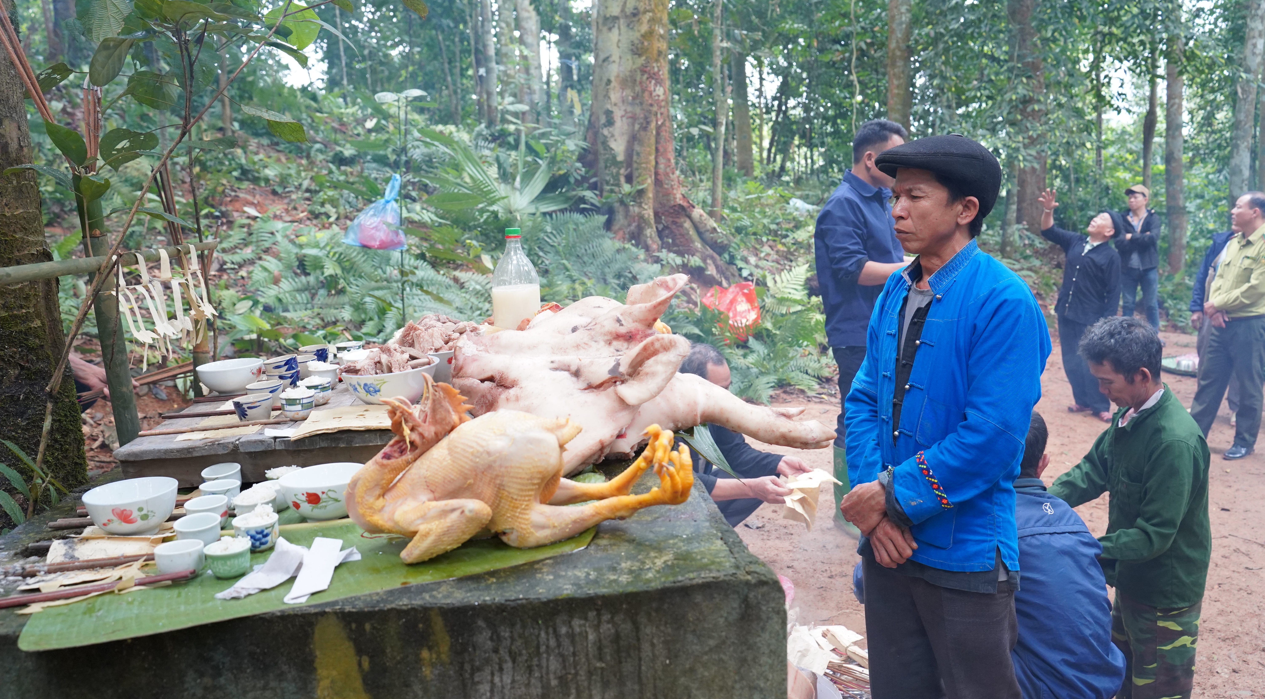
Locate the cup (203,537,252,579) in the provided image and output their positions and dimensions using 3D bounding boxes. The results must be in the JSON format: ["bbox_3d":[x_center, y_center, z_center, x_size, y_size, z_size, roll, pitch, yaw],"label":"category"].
[{"bbox_3d":[-0.510,0.268,1.245,0.055,0.037,0.055,-2,10,0],"label":"cup"}]

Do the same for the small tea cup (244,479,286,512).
[{"bbox_3d":[-0.543,0.226,1.475,0.057,0.037,0.057,-2,10,0],"label":"small tea cup"}]

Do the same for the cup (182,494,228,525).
[{"bbox_3d":[-0.608,0.237,1.408,0.059,0.038,0.059,-3,10,0],"label":"cup"}]

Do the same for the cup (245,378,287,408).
[{"bbox_3d":[-0.659,0.083,1.774,0.065,0.039,0.065,-3,10,0],"label":"cup"}]

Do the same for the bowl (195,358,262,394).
[{"bbox_3d":[-0.771,0.057,1.895,0.124,0.056,0.124,-3,10,0],"label":"bowl"}]

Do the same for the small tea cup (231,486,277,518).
[{"bbox_3d":[-0.540,0.232,1.413,0.058,0.040,0.058,-3,10,0],"label":"small tea cup"}]

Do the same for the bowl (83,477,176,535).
[{"bbox_3d":[-0.712,0.229,1.405,0.123,0.058,0.123,-3,10,0],"label":"bowl"}]

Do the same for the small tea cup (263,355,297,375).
[{"bbox_3d":[-0.683,0.037,1.924,0.065,0.038,0.065,-9,11,0],"label":"small tea cup"}]

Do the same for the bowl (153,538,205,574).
[{"bbox_3d":[-0.582,0.272,1.268,0.058,0.036,0.058,-3,10,0],"label":"bowl"}]

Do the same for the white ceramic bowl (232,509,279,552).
[{"bbox_3d":[-0.510,0.250,1.337,0.059,0.038,0.059,-2,10,0],"label":"white ceramic bowl"}]

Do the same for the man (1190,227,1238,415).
[{"bbox_3d":[4.276,-0.269,6.950,0.550,1.650,0.330,4,12,30],"label":"man"}]

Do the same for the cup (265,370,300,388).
[{"bbox_3d":[-0.682,0.063,1.929,0.065,0.038,0.065,-2,10,0],"label":"cup"}]

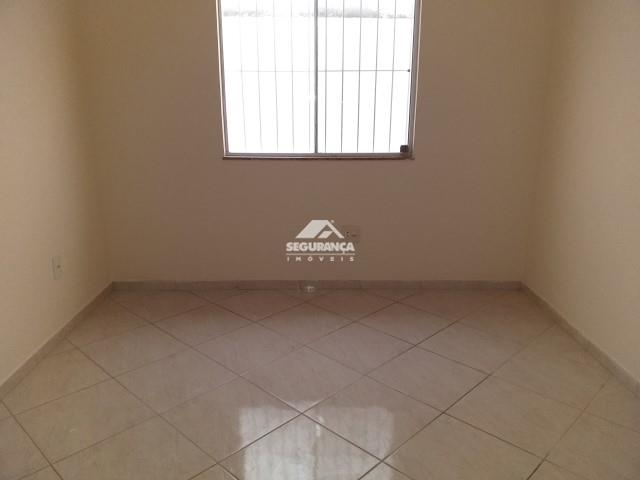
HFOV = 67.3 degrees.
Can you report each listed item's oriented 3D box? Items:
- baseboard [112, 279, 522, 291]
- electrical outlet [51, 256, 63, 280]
[{"bbox_3d":[-0.013,0.331,3.458,2.951,0.067,0.015,0,17,-1],"label":"baseboard"},{"bbox_3d":[-1.472,0.157,2.690,0.012,0.120,0.080,0,17,-1],"label":"electrical outlet"}]

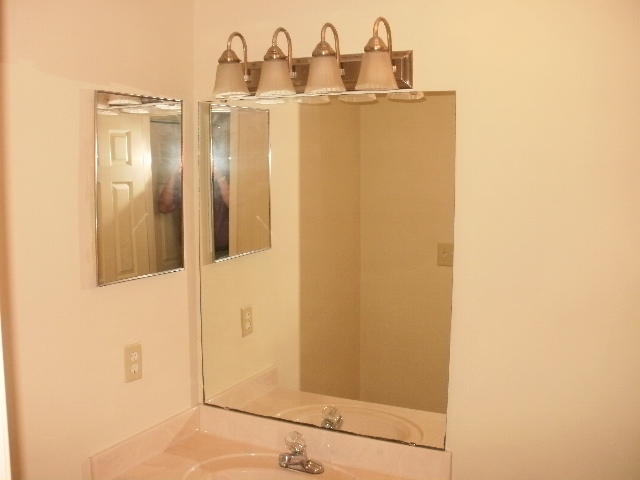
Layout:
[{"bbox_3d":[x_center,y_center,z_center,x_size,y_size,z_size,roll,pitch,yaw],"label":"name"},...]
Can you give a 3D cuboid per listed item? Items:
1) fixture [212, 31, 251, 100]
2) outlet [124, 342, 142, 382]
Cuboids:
[{"bbox_3d":[-0.272,-0.553,2.082,0.120,0.209,0.158,4,8,27],"label":"fixture"},{"bbox_3d":[-0.588,0.391,2.100,0.009,0.115,0.071,4,8,27],"label":"outlet"}]

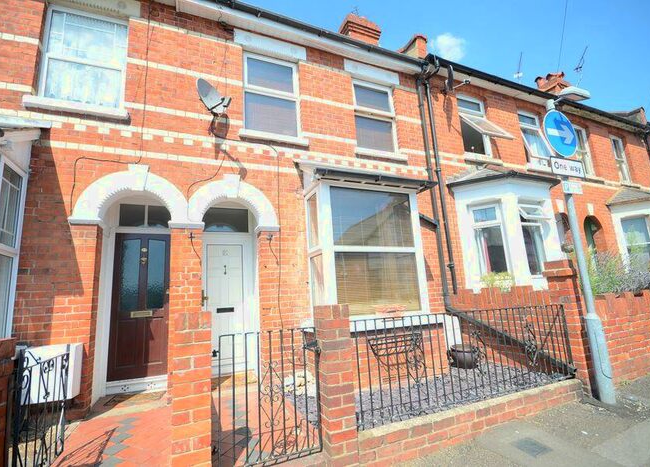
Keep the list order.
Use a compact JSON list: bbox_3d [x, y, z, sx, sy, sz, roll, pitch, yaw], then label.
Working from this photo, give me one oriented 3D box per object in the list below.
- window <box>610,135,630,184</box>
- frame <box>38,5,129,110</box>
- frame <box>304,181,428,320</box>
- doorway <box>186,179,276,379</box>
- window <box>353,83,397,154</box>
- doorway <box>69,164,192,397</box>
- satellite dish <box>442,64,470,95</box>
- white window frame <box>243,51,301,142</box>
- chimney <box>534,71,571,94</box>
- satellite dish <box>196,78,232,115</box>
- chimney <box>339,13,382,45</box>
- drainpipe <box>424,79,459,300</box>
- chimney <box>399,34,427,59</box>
[{"bbox_3d":[8.970,-2.243,8.899,0.850,1.510,0.120,1,-10,-23],"label":"window"},{"bbox_3d":[-3.085,-2.266,3.799,0.880,1.300,0.120,1,-10,-23],"label":"frame"},{"bbox_3d":[0.628,0.289,4.389,1.640,1.780,0.600,1,-11,-23],"label":"frame"},{"bbox_3d":[-1.259,0.549,4.055,1.180,2.660,0.550,1,-11,-23],"label":"doorway"},{"bbox_3d":[0.923,-2.137,5.398,0.870,1.360,0.120,1,-11,-23],"label":"window"},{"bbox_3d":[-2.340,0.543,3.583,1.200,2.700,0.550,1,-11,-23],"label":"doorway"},{"bbox_3d":[2.591,-3.066,5.749,0.420,0.460,0.480,-7,-10,23],"label":"satellite dish"},{"bbox_3d":[-0.857,-2.231,4.738,0.910,1.350,0.120,1,-10,-23],"label":"white window frame"},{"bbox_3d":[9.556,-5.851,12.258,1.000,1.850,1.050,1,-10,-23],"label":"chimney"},{"bbox_3d":[-1.415,-1.800,3.812,0.420,0.460,0.480,-7,-10,23],"label":"satellite dish"},{"bbox_3d":[1.015,-5.368,8.630,1.000,1.450,0.900,1,-11,-23],"label":"chimney"},{"bbox_3d":[2.252,-0.731,5.567,0.080,4.900,0.090,1,-10,-23],"label":"drainpipe"},{"bbox_3d":[1.941,-3.783,6.348,0.300,0.750,0.600,1,-11,-23],"label":"chimney"}]

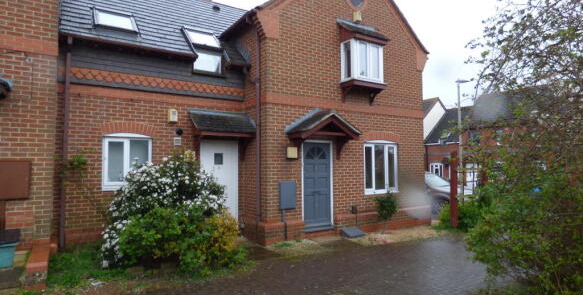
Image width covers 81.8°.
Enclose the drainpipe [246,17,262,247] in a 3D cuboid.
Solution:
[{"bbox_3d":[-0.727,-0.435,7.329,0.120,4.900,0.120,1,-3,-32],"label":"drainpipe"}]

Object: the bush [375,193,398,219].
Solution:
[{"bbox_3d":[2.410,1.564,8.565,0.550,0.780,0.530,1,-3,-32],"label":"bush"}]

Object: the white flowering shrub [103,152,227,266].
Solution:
[{"bbox_3d":[-2.309,1.011,6.289,2.081,1.827,1.522,1,-3,-32],"label":"white flowering shrub"}]

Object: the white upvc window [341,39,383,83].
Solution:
[{"bbox_3d":[1.791,-2.111,8.502,1.070,0.970,0.400,1,-3,-32],"label":"white upvc window"}]

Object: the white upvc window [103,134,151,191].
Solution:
[{"bbox_3d":[-3.300,0.289,6.825,0.893,1.147,0.101,1,-3,-32],"label":"white upvc window"}]

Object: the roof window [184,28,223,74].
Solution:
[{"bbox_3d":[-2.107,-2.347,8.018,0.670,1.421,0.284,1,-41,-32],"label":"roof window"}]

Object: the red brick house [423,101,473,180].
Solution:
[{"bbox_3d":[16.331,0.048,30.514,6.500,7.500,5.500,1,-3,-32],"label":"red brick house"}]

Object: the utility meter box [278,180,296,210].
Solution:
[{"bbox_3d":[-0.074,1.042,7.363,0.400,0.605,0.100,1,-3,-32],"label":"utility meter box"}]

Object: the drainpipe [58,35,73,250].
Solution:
[{"bbox_3d":[-4.147,-0.119,6.186,0.081,3.908,0.091,1,-3,-32],"label":"drainpipe"}]

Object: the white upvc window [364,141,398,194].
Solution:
[{"bbox_3d":[2.385,0.515,9.028,1.270,1.430,0.110,1,-3,-32],"label":"white upvc window"}]

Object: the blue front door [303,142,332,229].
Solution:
[{"bbox_3d":[0.598,0.873,7.909,0.930,2.070,0.100,1,-3,-32],"label":"blue front door"}]

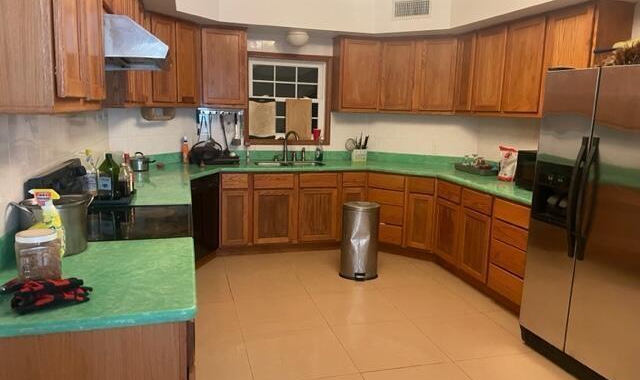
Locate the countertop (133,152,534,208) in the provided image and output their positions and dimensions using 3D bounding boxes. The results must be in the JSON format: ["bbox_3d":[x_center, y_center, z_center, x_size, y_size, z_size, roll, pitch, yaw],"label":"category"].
[{"bbox_3d":[0.061,-0.116,4.150,3.564,0.137,2.715,-1,10,-15],"label":"countertop"}]

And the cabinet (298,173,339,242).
[{"bbox_3d":[-0.096,0.149,5.248,0.436,0.765,0.588,-1,10,-15],"label":"cabinet"}]

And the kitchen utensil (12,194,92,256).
[{"bbox_3d":[-1.093,0.142,1.992,0.270,0.216,0.245,-5,11,-32],"label":"kitchen utensil"}]

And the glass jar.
[{"bbox_3d":[-0.954,0.219,1.630,0.130,0.147,0.130,-1,10,-16],"label":"glass jar"}]

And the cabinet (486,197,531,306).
[{"bbox_3d":[1.682,0.458,3.717,0.550,0.754,0.445,-1,10,-16],"label":"cabinet"}]

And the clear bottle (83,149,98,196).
[{"bbox_3d":[-1.462,-0.095,3.086,0.083,0.294,0.064,-2,10,-21],"label":"clear bottle"}]

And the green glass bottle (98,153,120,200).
[{"bbox_3d":[-1.340,-0.089,3.079,0.098,0.299,0.083,3,10,8],"label":"green glass bottle"}]

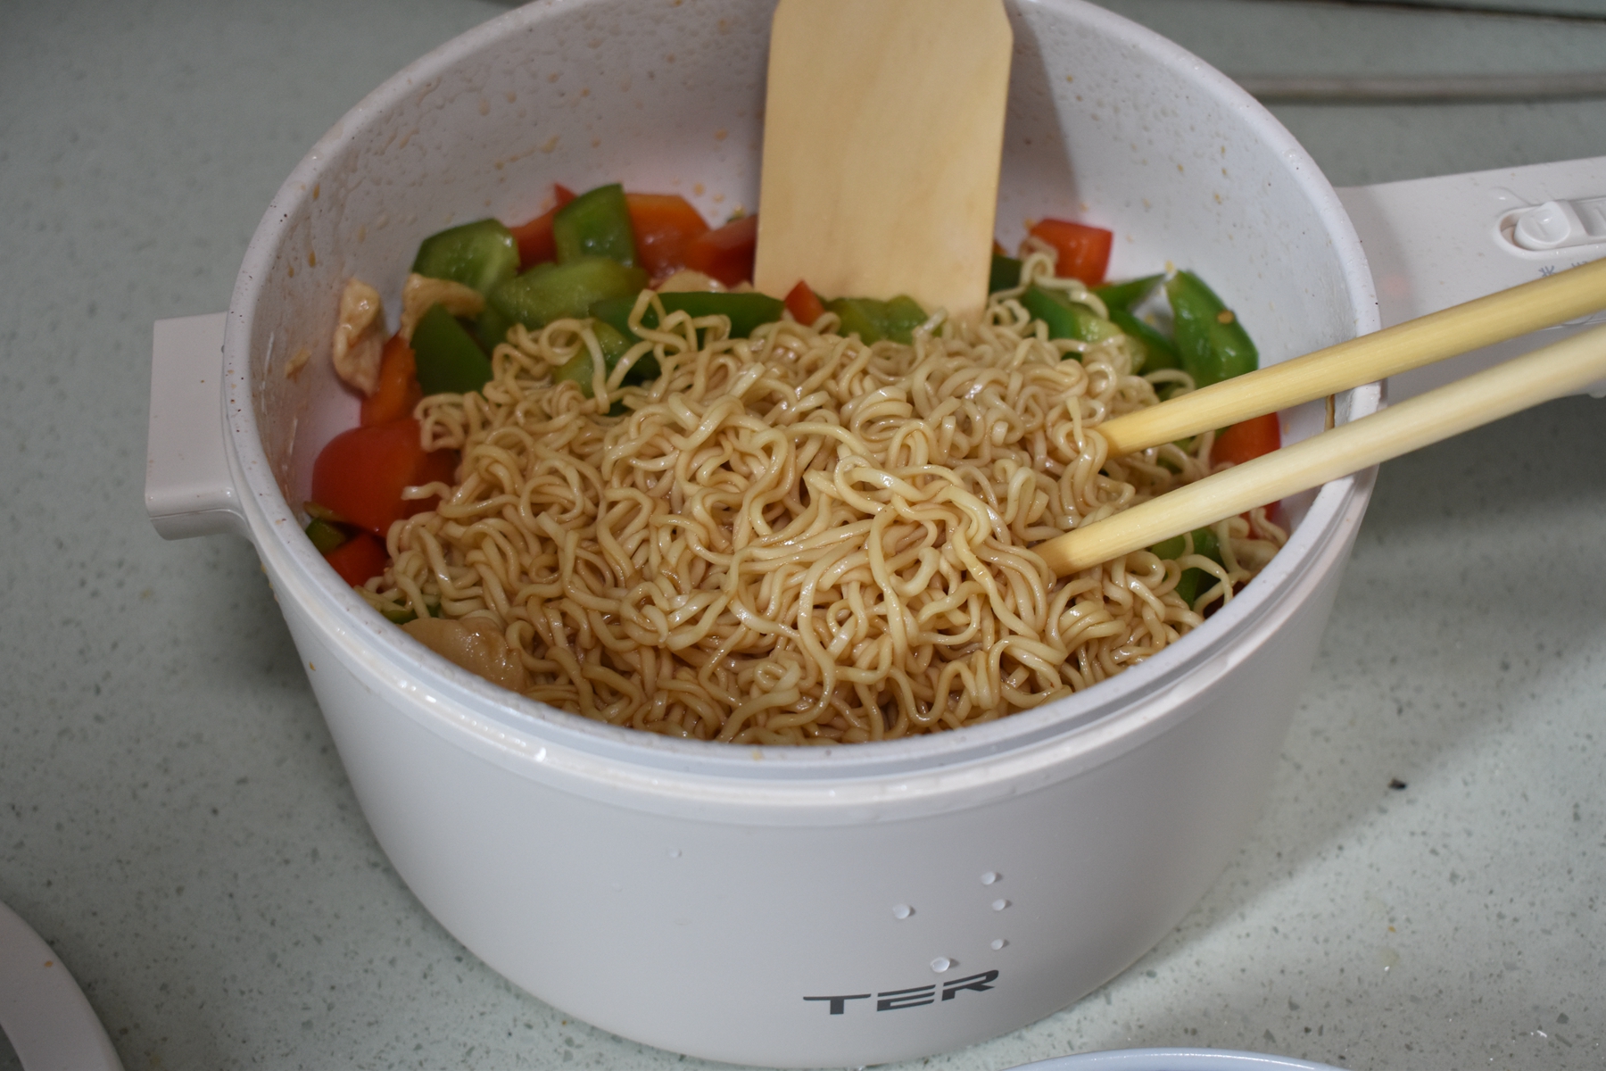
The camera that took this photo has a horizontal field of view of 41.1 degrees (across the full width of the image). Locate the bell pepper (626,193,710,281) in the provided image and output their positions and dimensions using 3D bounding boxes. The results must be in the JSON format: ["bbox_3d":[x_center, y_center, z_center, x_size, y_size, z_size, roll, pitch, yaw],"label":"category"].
[{"bbox_3d":[-0.029,-0.062,0.445,0.019,0.021,0.010,-10,50,-7],"label":"bell pepper"}]

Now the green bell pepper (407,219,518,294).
[{"bbox_3d":[-0.066,-0.054,0.417,0.022,0.014,0.013,-25,53,-19],"label":"green bell pepper"}]

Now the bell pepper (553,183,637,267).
[{"bbox_3d":[-0.042,-0.062,0.437,0.018,0.021,0.010,-15,51,-11],"label":"bell pepper"}]

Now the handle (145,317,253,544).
[{"bbox_3d":[-0.099,-0.018,0.357,0.017,0.012,0.042,-8,50,-6],"label":"handle"}]

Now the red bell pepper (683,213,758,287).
[{"bbox_3d":[-0.017,-0.060,0.451,0.019,0.018,0.011,-5,49,-4],"label":"red bell pepper"}]

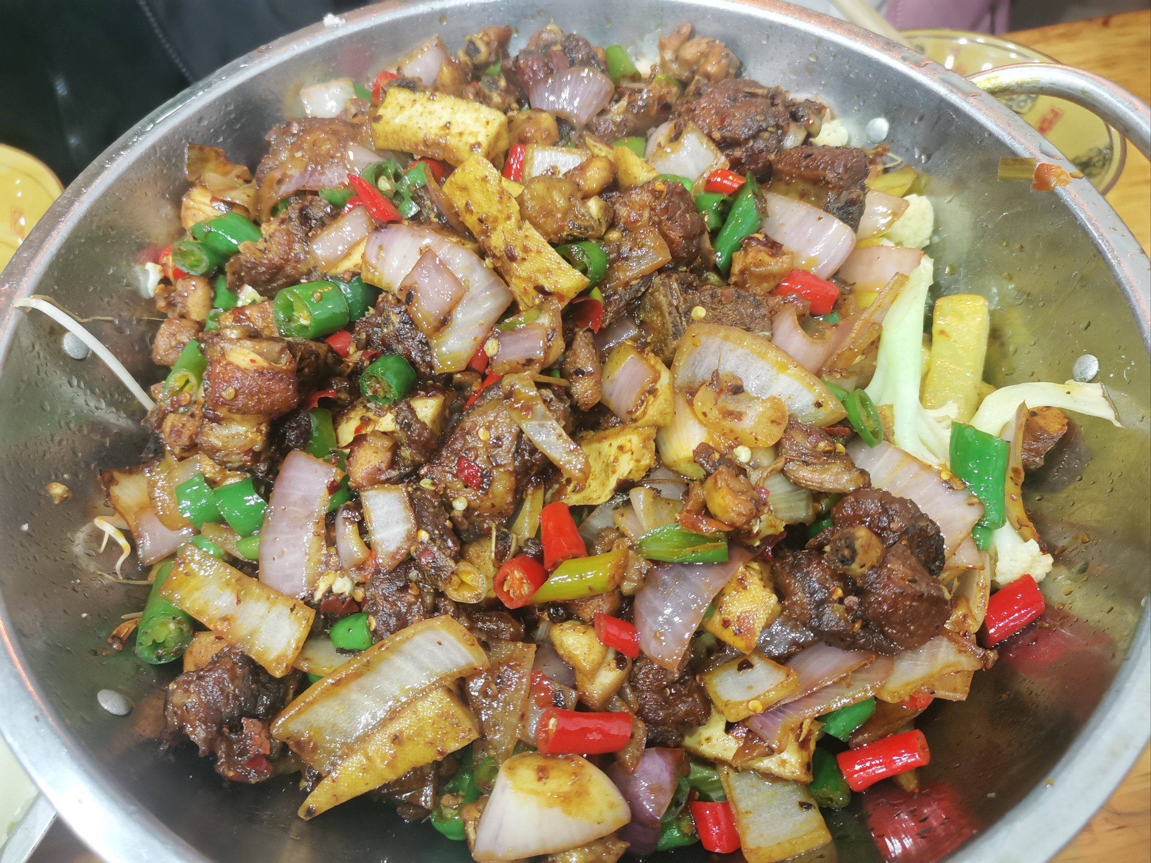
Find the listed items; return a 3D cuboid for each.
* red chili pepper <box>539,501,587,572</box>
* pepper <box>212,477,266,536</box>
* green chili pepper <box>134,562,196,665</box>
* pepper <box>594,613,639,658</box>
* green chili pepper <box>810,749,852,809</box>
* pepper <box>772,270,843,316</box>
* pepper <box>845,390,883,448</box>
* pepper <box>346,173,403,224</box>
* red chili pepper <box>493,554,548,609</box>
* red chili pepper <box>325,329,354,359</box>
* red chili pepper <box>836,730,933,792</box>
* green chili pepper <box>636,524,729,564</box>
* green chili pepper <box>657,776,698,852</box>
[{"bbox_3d":[-0.004,0.028,0.238,0.011,0.011,0.021,-9,57,-6],"label":"red chili pepper"},{"bbox_3d":[-0.102,0.023,0.272,0.013,0.012,0.015,-23,60,-13],"label":"pepper"},{"bbox_3d":[-0.128,0.057,0.284,0.015,0.015,0.025,-3,62,1],"label":"green chili pepper"},{"bbox_3d":[0.010,0.052,0.229,0.013,0.008,0.009,29,62,18],"label":"pepper"},{"bbox_3d":[0.071,0.097,0.251,0.011,0.011,0.017,-4,58,-1],"label":"green chili pepper"},{"bbox_3d":[0.075,-0.045,0.291,0.020,0.010,0.010,28,61,12],"label":"pepper"},{"bbox_3d":[0.085,-0.004,0.266,0.004,0.013,0.017,-27,46,38],"label":"pepper"},{"bbox_3d":[-0.070,-0.082,0.313,0.009,0.009,0.024,-39,65,-21],"label":"pepper"},{"bbox_3d":[-0.016,0.044,0.263,0.013,0.013,0.013,32,31,21],"label":"red chili pepper"},{"bbox_3d":[-0.074,-0.028,0.285,0.013,0.009,0.010,-30,62,-18],"label":"red chili pepper"},{"bbox_3d":[0.075,0.081,0.220,0.021,0.009,0.010,-14,58,-9],"label":"red chili pepper"},{"bbox_3d":[0.028,0.029,0.234,0.026,0.009,0.011,5,57,4],"label":"green chili pepper"},{"bbox_3d":[0.028,0.104,0.244,0.013,0.013,0.019,10,59,7],"label":"green chili pepper"}]

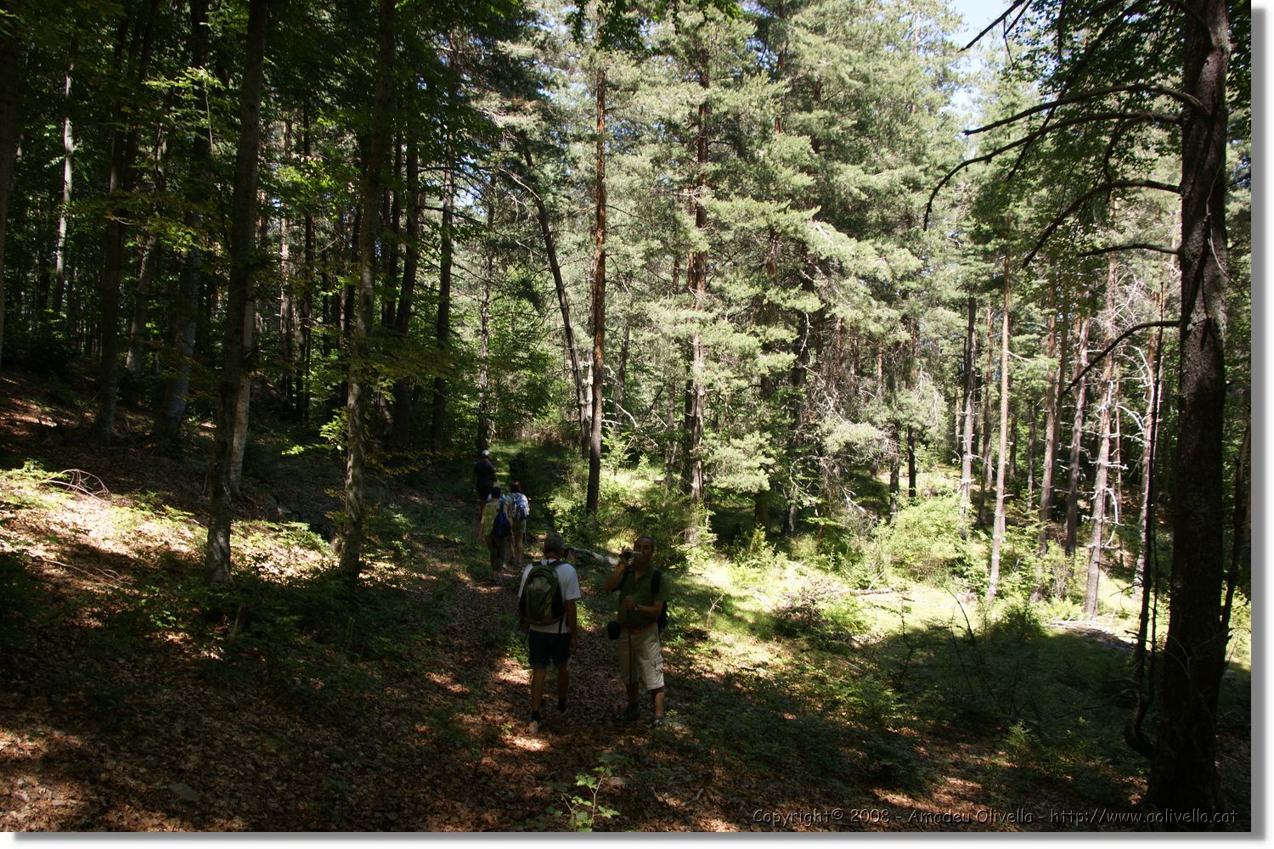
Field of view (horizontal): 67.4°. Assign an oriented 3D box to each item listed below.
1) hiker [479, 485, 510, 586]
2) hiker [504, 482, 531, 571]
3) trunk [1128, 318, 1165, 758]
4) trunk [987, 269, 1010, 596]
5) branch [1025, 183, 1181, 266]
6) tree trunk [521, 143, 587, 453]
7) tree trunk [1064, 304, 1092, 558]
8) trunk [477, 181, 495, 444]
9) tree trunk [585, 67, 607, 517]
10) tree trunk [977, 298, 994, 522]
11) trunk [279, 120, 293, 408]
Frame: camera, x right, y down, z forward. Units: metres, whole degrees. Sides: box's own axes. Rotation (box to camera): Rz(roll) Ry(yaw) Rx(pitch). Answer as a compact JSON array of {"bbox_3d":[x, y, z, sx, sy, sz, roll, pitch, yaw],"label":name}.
[{"bbox_3d":[-2.360,1.848,15.900,0.520,1.670,0.420,3,-1,-14],"label":"hiker"},{"bbox_3d":[-2.260,1.876,18.000,0.500,1.660,0.470,2,0,-9],"label":"hiker"},{"bbox_3d":[3.820,0.840,7.133,0.200,3.283,0.180,3,-1,0],"label":"trunk"},{"bbox_3d":[6.879,0.158,18.064,0.210,6.446,0.210,3,-1,0],"label":"trunk"},{"bbox_3d":[3.357,-1.460,6.900,1.140,0.620,0.450,2,0,0],"label":"branch"},{"bbox_3d":[-2.473,-3.836,29.094,0.500,9.641,0.400,-10,-1,0],"label":"tree trunk"},{"bbox_3d":[10.875,0.176,23.563,0.300,6.326,0.280,4,-1,0],"label":"tree trunk"},{"bbox_3d":[-4.562,-3.325,29.000,0.320,8.405,0.320,1,0,0],"label":"trunk"},{"bbox_3d":[-1.055,-3.465,25.000,0.370,11.780,0.370,1,0,0],"label":"tree trunk"},{"bbox_3d":[10.970,-0.297,30.000,0.270,6.978,0.270,2,0,0],"label":"tree trunk"},{"bbox_3d":[-11.400,-5.202,31.000,0.300,9.370,0.300,0,0,0],"label":"trunk"}]

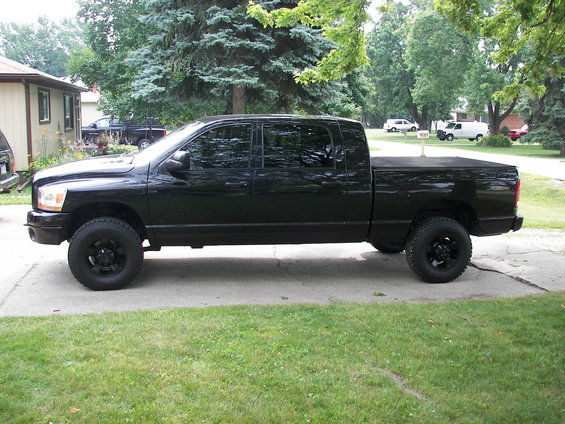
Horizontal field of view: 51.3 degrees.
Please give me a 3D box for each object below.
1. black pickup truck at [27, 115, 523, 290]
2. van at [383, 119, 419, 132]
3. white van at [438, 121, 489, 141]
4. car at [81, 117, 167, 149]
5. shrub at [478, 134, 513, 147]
[{"bbox_3d":[-0.038,-0.260,8.026,6.280,2.070,2.060,0,9,-9],"label":"black pickup truck"},{"bbox_3d":[16.460,-11.907,81.086,4.900,1.780,1.950,-1,9,-10],"label":"van"},{"bbox_3d":[19.799,-8.772,64.359,5.550,2.120,2.030,-1,9,-11],"label":"white van"},{"bbox_3d":[-9.505,-4.354,33.493,5.790,1.950,2.020,0,9,-9],"label":"car"},{"bbox_3d":[19.570,-6.541,54.002,3.000,1.120,2.600,4,9,19],"label":"shrub"}]

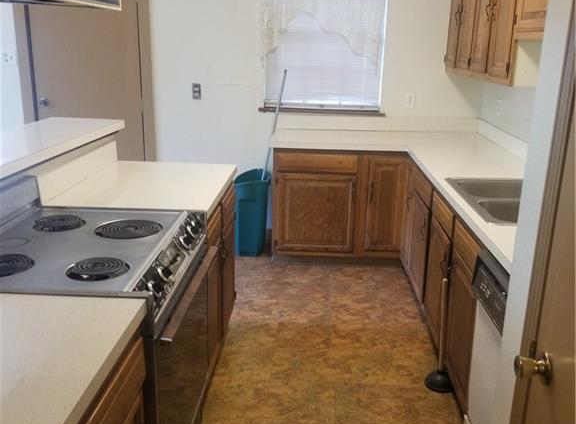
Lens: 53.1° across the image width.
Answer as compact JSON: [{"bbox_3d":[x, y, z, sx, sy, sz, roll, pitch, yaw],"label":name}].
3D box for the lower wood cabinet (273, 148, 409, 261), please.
[{"bbox_3d":[0.356,-0.117,4.223,0.898,0.765,0.605,2,16,3],"label":"lower wood cabinet"}]

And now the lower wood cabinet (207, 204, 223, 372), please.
[{"bbox_3d":[-0.638,0.326,2.697,0.605,0.730,0.460,2,16,3],"label":"lower wood cabinet"}]

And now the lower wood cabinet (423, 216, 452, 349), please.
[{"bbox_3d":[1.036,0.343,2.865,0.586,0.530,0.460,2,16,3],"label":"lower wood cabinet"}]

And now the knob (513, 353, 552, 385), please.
[{"bbox_3d":[0.477,0.306,1.130,0.065,0.061,0.061,2,16,3],"label":"knob"}]

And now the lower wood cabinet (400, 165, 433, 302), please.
[{"bbox_3d":[1.075,0.105,3.497,0.596,0.750,0.830,2,16,3],"label":"lower wood cabinet"}]

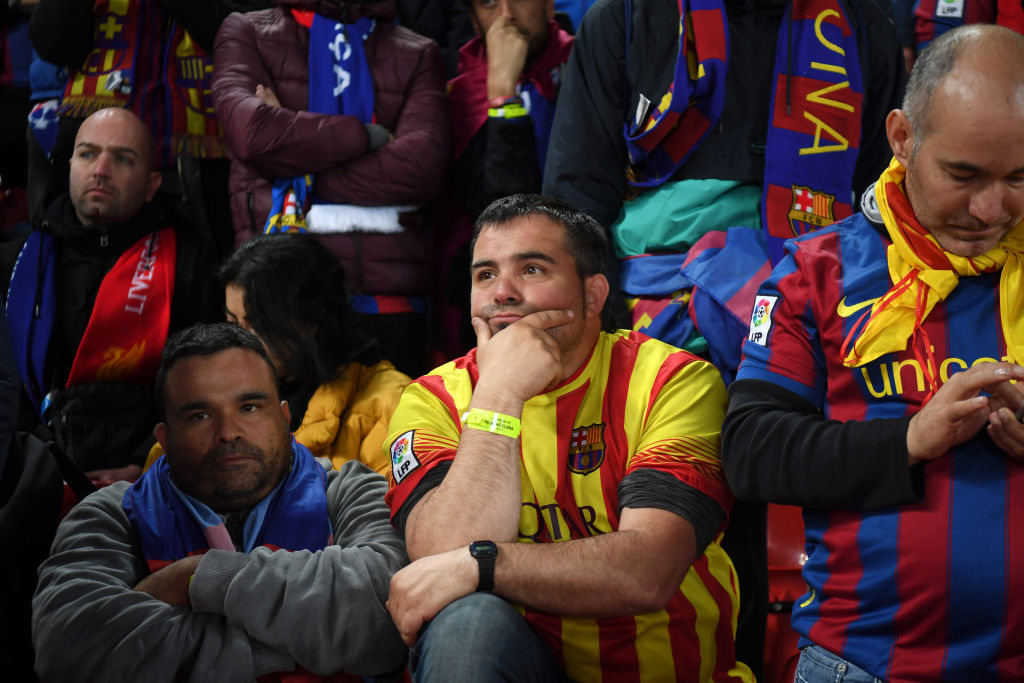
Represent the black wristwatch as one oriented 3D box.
[{"bbox_3d":[-0.035,0.277,2.430,0.035,0.055,0.060,3,37,-2],"label":"black wristwatch"}]

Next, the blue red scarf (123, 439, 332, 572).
[{"bbox_3d":[-0.389,0.230,2.720,0.280,0.240,0.250,0,0,-9],"label":"blue red scarf"}]

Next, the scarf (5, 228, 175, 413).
[{"bbox_3d":[-0.800,-0.038,3.780,0.320,0.390,0.250,0,0,-1],"label":"scarf"}]

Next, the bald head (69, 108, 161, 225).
[{"bbox_3d":[-0.751,-0.329,3.760,0.165,0.225,0.205,5,-6,7],"label":"bald head"}]

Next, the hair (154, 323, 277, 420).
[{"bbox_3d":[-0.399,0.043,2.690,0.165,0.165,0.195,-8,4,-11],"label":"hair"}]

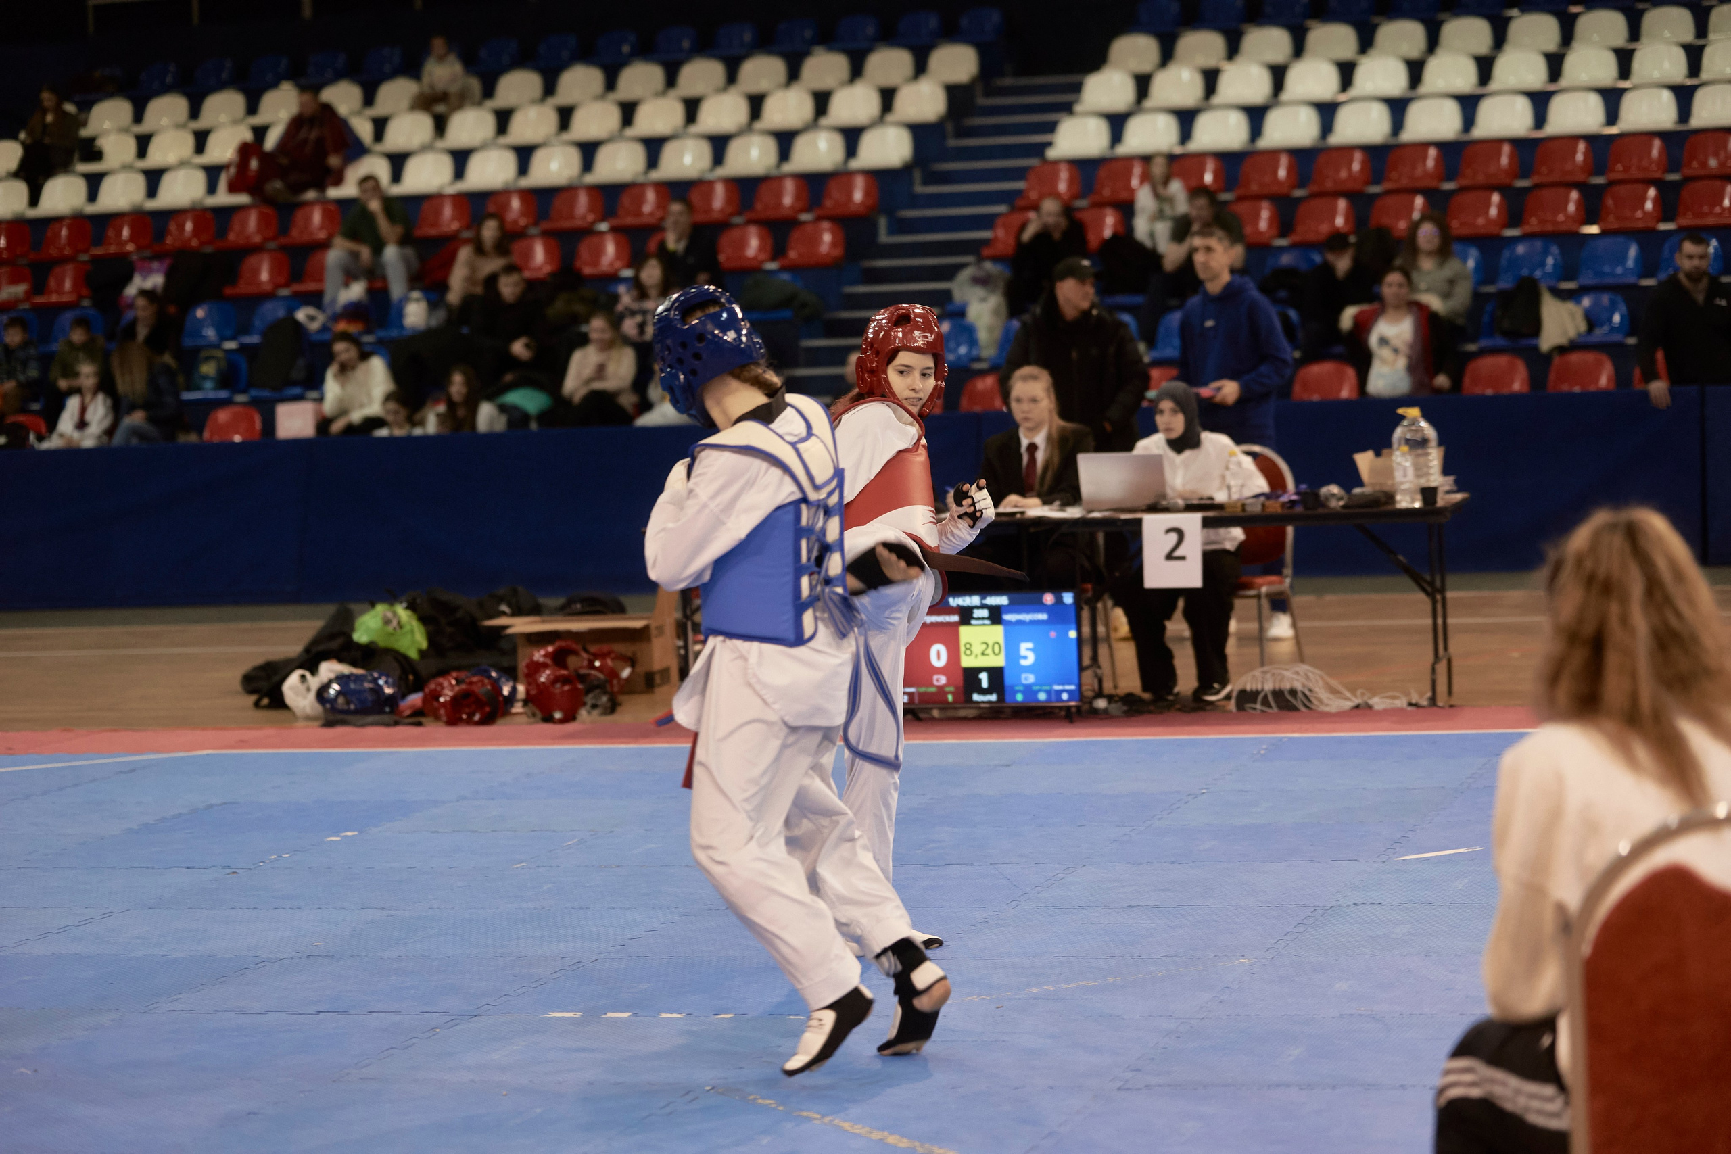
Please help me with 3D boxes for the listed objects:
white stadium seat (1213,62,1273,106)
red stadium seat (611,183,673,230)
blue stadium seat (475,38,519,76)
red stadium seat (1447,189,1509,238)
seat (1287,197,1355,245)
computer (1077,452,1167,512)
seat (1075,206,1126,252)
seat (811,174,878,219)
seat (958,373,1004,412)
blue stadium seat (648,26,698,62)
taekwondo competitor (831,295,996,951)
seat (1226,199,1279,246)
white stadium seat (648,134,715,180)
[{"bbox_3d":[2.668,-3.488,30.598,0.400,0.330,0.390,-1,4,15],"label":"white stadium seat"},{"bbox_3d":[-1.559,-2.544,29.665,0.395,0.310,0.380,-1,3,15],"label":"red stadium seat"},{"bbox_3d":[-3.001,-4.188,34.802,0.390,0.310,0.370,-1,4,16],"label":"blue stadium seat"},{"bbox_3d":[3.838,-2.282,27.257,0.395,0.310,0.380,-1,3,15],"label":"red stadium seat"},{"bbox_3d":[2.971,-2.317,28.175,0.390,0.310,0.370,-1,4,16],"label":"seat"},{"bbox_3d":[1.006,-0.363,16.414,0.320,0.207,0.285,-1,4,18],"label":"computer"},{"bbox_3d":[1.459,-2.233,27.891,0.395,0.310,0.380,-1,3,15],"label":"seat"},{"bbox_3d":[-0.133,-2.471,28.058,0.390,0.302,0.365,-1,4,16],"label":"seat"},{"bbox_3d":[0.687,-0.978,24.322,0.400,0.300,0.380,-2,4,15],"label":"seat"},{"bbox_3d":[-1.471,-3.971,32.441,0.400,0.300,0.380,-2,4,15],"label":"blue stadium seat"},{"bbox_3d":[0.089,0.121,10.323,0.440,1.551,0.440,-1,4,28],"label":"taekwondo competitor"},{"bbox_3d":[2.430,-2.253,27.632,0.395,0.310,0.380,-1,3,15],"label":"seat"},{"bbox_3d":[-1.202,-2.728,28.120,0.360,0.287,0.330,-2,4,16],"label":"white stadium seat"}]

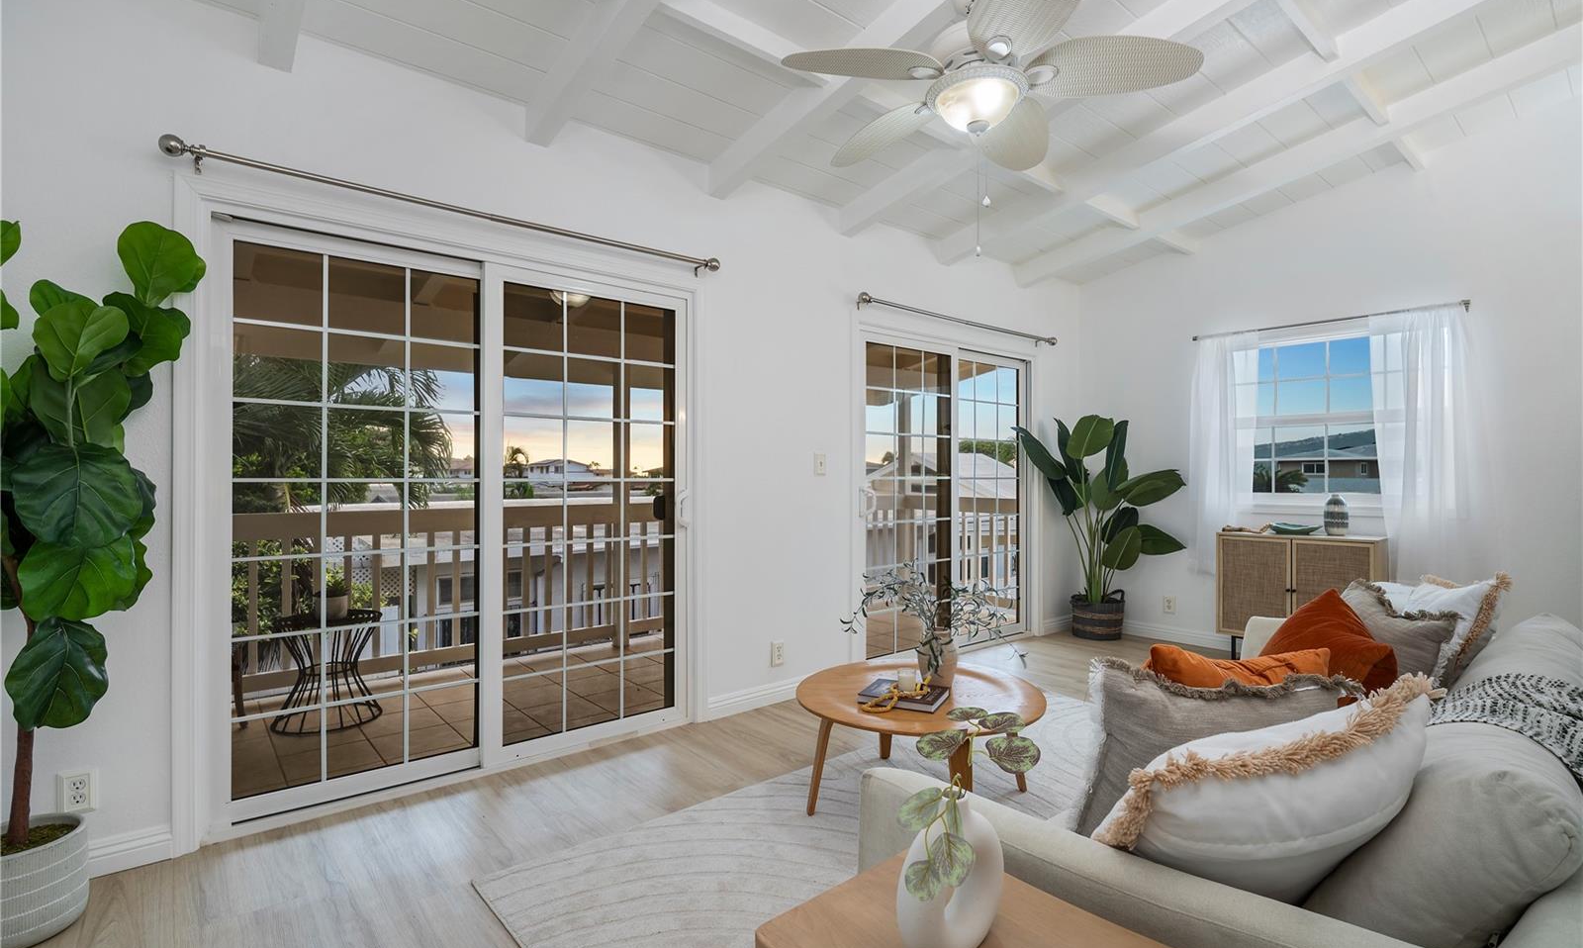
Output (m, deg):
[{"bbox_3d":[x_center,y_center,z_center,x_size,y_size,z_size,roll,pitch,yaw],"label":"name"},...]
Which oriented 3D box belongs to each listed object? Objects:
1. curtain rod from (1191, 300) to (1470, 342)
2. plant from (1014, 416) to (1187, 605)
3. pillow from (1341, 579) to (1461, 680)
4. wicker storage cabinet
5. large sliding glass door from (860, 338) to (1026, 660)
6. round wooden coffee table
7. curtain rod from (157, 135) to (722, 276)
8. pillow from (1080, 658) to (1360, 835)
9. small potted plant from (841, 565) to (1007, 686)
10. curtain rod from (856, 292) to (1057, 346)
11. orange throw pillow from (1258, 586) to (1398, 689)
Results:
[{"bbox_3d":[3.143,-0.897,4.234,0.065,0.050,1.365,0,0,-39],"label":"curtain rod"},{"bbox_3d":[2.120,0.300,4.860,1.120,1.400,0.820,0,0,0],"label":"plant"},{"bbox_3d":[1.890,0.590,2.250,0.160,0.430,0.470,25,4,9],"label":"pillow"},{"bbox_3d":[3.012,0.748,4.166,0.310,0.760,0.787,0,0,-39],"label":"wicker storage cabinet"},{"bbox_3d":[1.047,0.157,4.500,1.688,1.954,0.100,0,0,-39],"label":"large sliding glass door"},{"bbox_3d":[0.453,0.963,2.483,0.855,0.392,0.855,0,0,0],"label":"round wooden coffee table"},{"bbox_3d":[-1.099,-0.945,2.672,1.940,0.085,0.115,0,0,-39],"label":"curtain rod"},{"bbox_3d":[0.747,0.550,1.254,0.450,0.410,0.160,0,0,20],"label":"pillow"},{"bbox_3d":[0.490,0.547,2.548,0.630,0.470,0.500,0,0,11],"label":"small potted plant"},{"bbox_3d":[1.104,-0.935,4.434,1.957,0.085,0.115,0,0,-39],"label":"curtain rod"},{"bbox_3d":[1.780,0.585,2.330,0.150,0.410,0.440,29,17,3],"label":"orange throw pillow"}]

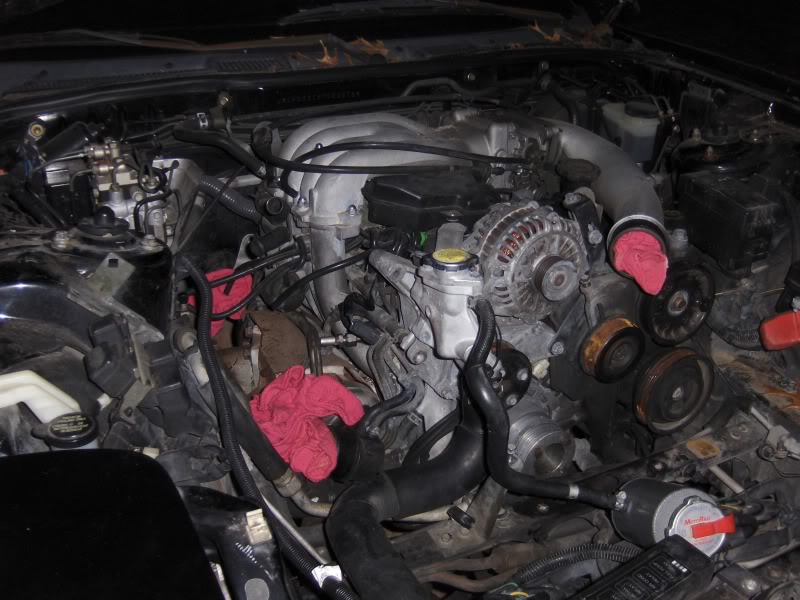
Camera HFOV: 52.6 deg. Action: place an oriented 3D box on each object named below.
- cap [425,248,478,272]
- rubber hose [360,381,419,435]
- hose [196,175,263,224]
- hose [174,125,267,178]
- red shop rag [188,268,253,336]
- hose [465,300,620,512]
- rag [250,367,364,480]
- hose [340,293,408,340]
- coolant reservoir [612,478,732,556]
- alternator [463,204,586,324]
[{"bbox_3d":[0.064,-0.049,1.000,0.060,0.022,0.060,0,26,0],"label":"cap"},{"bbox_3d":[-0.012,0.133,1.000,0.065,0.055,0.050,-11,28,-21],"label":"rubber hose"},{"bbox_3d":[-0.272,-0.160,1.290,0.150,0.032,0.032,32,39,30],"label":"hose"},{"bbox_3d":[-0.312,-0.259,1.400,0.195,0.050,0.050,28,36,28],"label":"hose"},{"bbox_3d":[-0.260,0.002,1.170,0.085,0.085,0.060,-11,28,-21],"label":"red shop rag"},{"bbox_3d":[0.157,0.118,0.935,0.140,0.190,0.170,-11,28,-21],"label":"hose"},{"bbox_3d":[-0.112,0.148,0.980,0.130,0.105,0.090,-11,28,-21],"label":"rag"},{"bbox_3d":[-0.032,0.022,1.060,0.075,0.045,0.050,-11,28,-21],"label":"hose"},{"bbox_3d":[0.298,0.243,0.880,0.083,0.083,0.117,20,-10,-11],"label":"coolant reservoir"},{"bbox_3d":[0.163,-0.053,1.040,0.135,0.135,0.140,-11,28,-21],"label":"alternator"}]

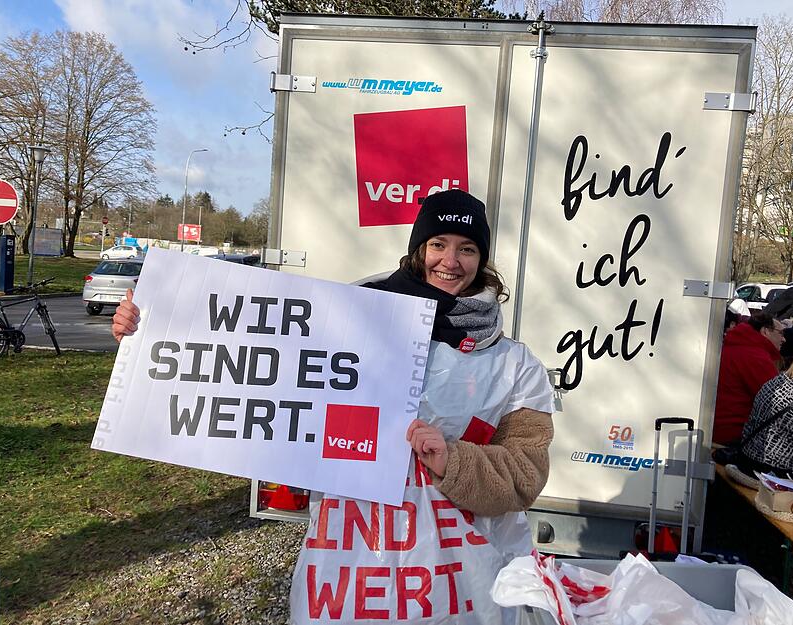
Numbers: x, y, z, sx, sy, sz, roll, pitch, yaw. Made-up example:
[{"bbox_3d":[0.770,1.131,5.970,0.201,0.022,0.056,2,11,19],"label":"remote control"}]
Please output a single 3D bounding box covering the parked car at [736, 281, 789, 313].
[{"bbox_3d":[12.800,-0.129,23.000,4.250,1.680,1.750,7,5,40],"label":"parked car"}]

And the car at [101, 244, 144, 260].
[{"bbox_3d":[-28.106,-6.143,69.000,4.120,1.470,1.750,4,4,-3],"label":"car"}]

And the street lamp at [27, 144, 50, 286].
[{"bbox_3d":[-12.097,-3.253,22.600,0.700,4.720,0.700,6,3,0],"label":"street lamp"}]

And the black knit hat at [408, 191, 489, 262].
[{"bbox_3d":[0.117,-0.194,1.470,0.180,0.163,0.205,9,-5,2],"label":"black knit hat"}]

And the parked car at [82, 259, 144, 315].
[{"bbox_3d":[-6.850,-0.706,18.400,1.780,1.450,4.060,4,3,0],"label":"parked car"}]

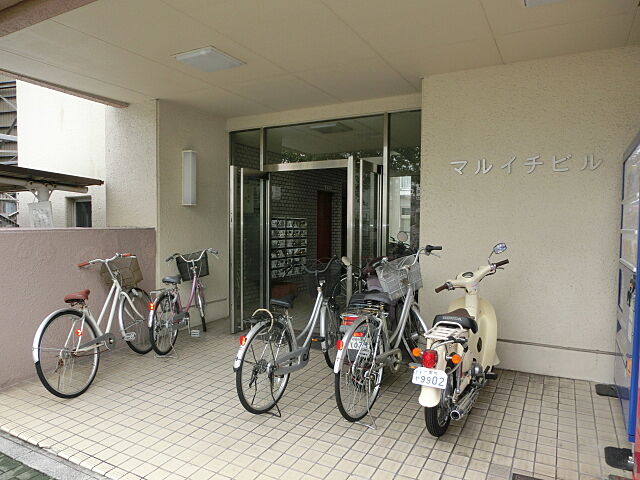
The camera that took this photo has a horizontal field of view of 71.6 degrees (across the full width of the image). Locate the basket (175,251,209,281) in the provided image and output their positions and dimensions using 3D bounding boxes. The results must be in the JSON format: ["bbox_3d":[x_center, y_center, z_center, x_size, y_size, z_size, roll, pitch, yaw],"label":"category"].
[{"bbox_3d":[-1.508,0.309,5.270,0.340,0.260,0.260,-7,2,5],"label":"basket"}]

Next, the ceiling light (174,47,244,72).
[{"bbox_3d":[-0.930,-1.511,3.775,0.420,0.050,0.420,2,3,29],"label":"ceiling light"}]

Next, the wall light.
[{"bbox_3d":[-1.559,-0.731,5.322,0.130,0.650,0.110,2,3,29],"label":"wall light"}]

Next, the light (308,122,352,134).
[{"bbox_3d":[0.138,-1.461,5.843,0.440,0.060,0.440,2,3,29],"label":"light"}]

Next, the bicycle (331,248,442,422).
[{"bbox_3d":[0.605,0.679,3.625,0.600,1.100,1.840,0,2,34],"label":"bicycle"}]

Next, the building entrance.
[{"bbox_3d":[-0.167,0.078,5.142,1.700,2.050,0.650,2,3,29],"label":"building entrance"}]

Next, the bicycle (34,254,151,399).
[{"bbox_3d":[-2.006,0.709,4.183,0.570,1.060,1.800,-7,1,8],"label":"bicycle"}]

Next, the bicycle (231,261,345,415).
[{"bbox_3d":[-0.122,0.707,3.759,0.560,1.050,1.780,-2,1,31],"label":"bicycle"}]

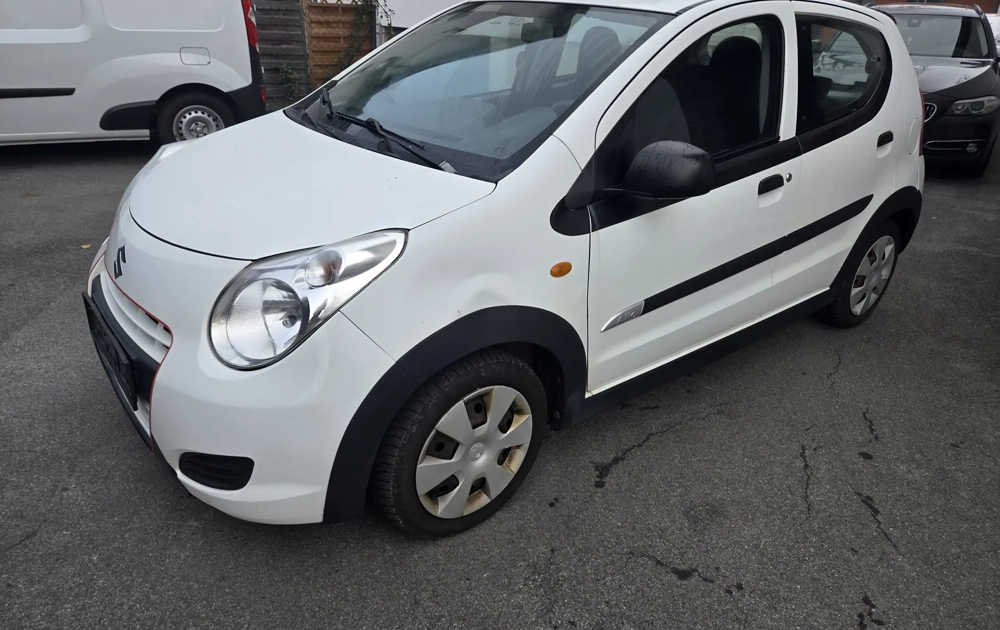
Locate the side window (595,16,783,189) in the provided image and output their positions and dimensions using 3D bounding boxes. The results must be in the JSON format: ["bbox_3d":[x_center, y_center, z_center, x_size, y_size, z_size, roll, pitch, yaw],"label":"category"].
[{"bbox_3d":[0.624,-0.685,2.060,1.010,0.472,0.050,-17,15,-35],"label":"side window"}]

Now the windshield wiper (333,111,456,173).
[{"bbox_3d":[-0.326,-0.529,1.964,0.080,0.060,0.768,-28,39,-23],"label":"windshield wiper"}]

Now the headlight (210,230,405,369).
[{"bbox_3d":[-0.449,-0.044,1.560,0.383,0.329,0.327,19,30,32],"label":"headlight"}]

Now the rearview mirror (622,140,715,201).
[{"bbox_3d":[0.462,-0.389,1.795,0.150,0.165,0.190,-17,31,-35],"label":"rearview mirror"}]

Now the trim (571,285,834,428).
[{"bbox_3d":[0.817,0.126,2.482,1.580,0.115,0.070,-17,31,-35],"label":"trim"}]

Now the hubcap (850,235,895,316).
[{"bbox_3d":[1.785,-0.185,3.184,0.395,0.395,0.050,-17,31,-35],"label":"hubcap"}]

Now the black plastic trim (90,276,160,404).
[{"bbox_3d":[-1.064,0.046,1.866,0.085,0.120,0.730,-17,31,-35],"label":"black plastic trim"}]

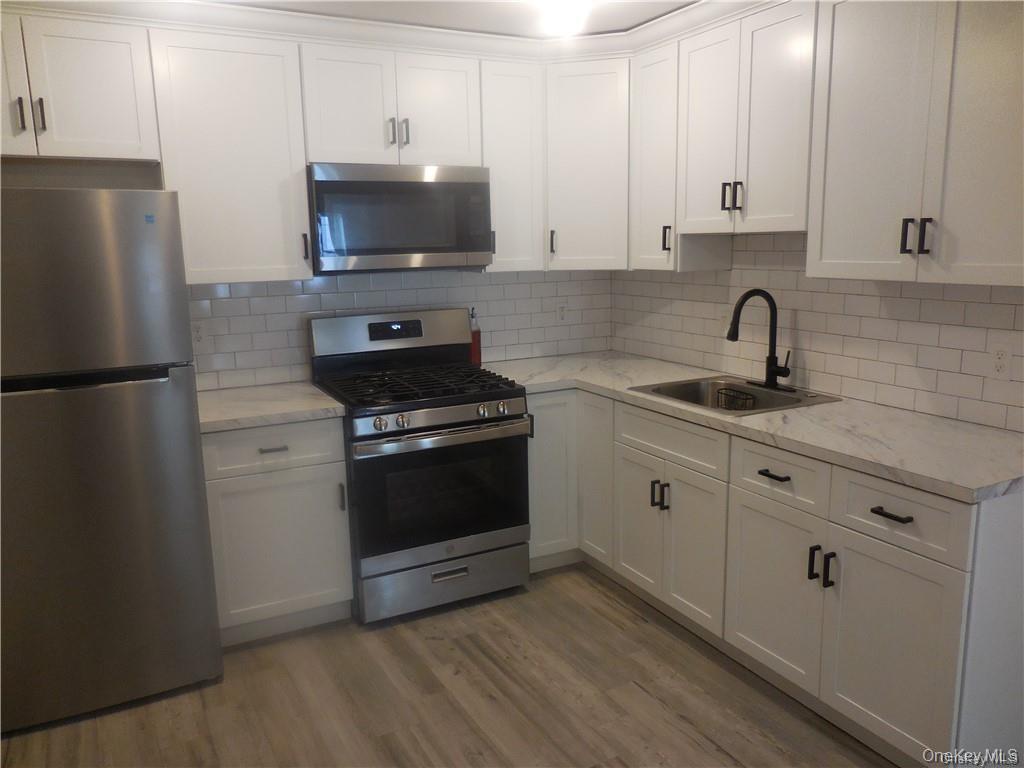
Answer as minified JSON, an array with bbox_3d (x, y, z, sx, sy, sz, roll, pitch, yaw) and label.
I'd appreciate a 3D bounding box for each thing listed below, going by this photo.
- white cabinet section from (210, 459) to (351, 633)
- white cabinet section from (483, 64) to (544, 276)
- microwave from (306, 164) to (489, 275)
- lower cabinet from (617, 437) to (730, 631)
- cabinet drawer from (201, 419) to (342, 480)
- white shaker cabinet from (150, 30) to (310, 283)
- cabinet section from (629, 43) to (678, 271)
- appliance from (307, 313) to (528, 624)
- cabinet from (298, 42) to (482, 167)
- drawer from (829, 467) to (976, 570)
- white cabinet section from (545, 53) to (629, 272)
[{"bbox_3d":[-1.006,0.566,3.073,0.511,0.574,0.584,-7,12,-27],"label":"white cabinet section"},{"bbox_3d":[-0.059,-0.984,3.473,0.319,0.904,0.328,-7,12,-27],"label":"white cabinet section"},{"bbox_3d":[-0.521,-0.723,3.254,0.758,0.414,0.401,-7,12,-27],"label":"microwave"},{"bbox_3d":[0.849,0.544,3.013,0.603,0.583,0.681,-7,12,-27],"label":"lower cabinet"},{"bbox_3d":[-0.990,0.206,2.979,0.506,0.170,0.515,-7,12,-27],"label":"cabinet drawer"},{"bbox_3d":[-1.116,-0.865,2.954,0.528,0.911,0.336,-7,12,-27],"label":"white shaker cabinet"},{"bbox_3d":[0.740,-0.954,3.216,0.328,0.904,0.327,-7,12,-27],"label":"cabinet section"},{"bbox_3d":[-0.411,0.312,3.301,0.758,1.210,0.676,-7,12,-27],"label":"appliance"},{"bbox_3d":[-0.544,-1.161,3.202,0.770,0.445,0.336,-7,12,-27],"label":"cabinet"},{"bbox_3d":[1.240,0.325,2.088,0.515,0.170,0.410,-7,12,-27],"label":"drawer"},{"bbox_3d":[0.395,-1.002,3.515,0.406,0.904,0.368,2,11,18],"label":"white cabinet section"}]

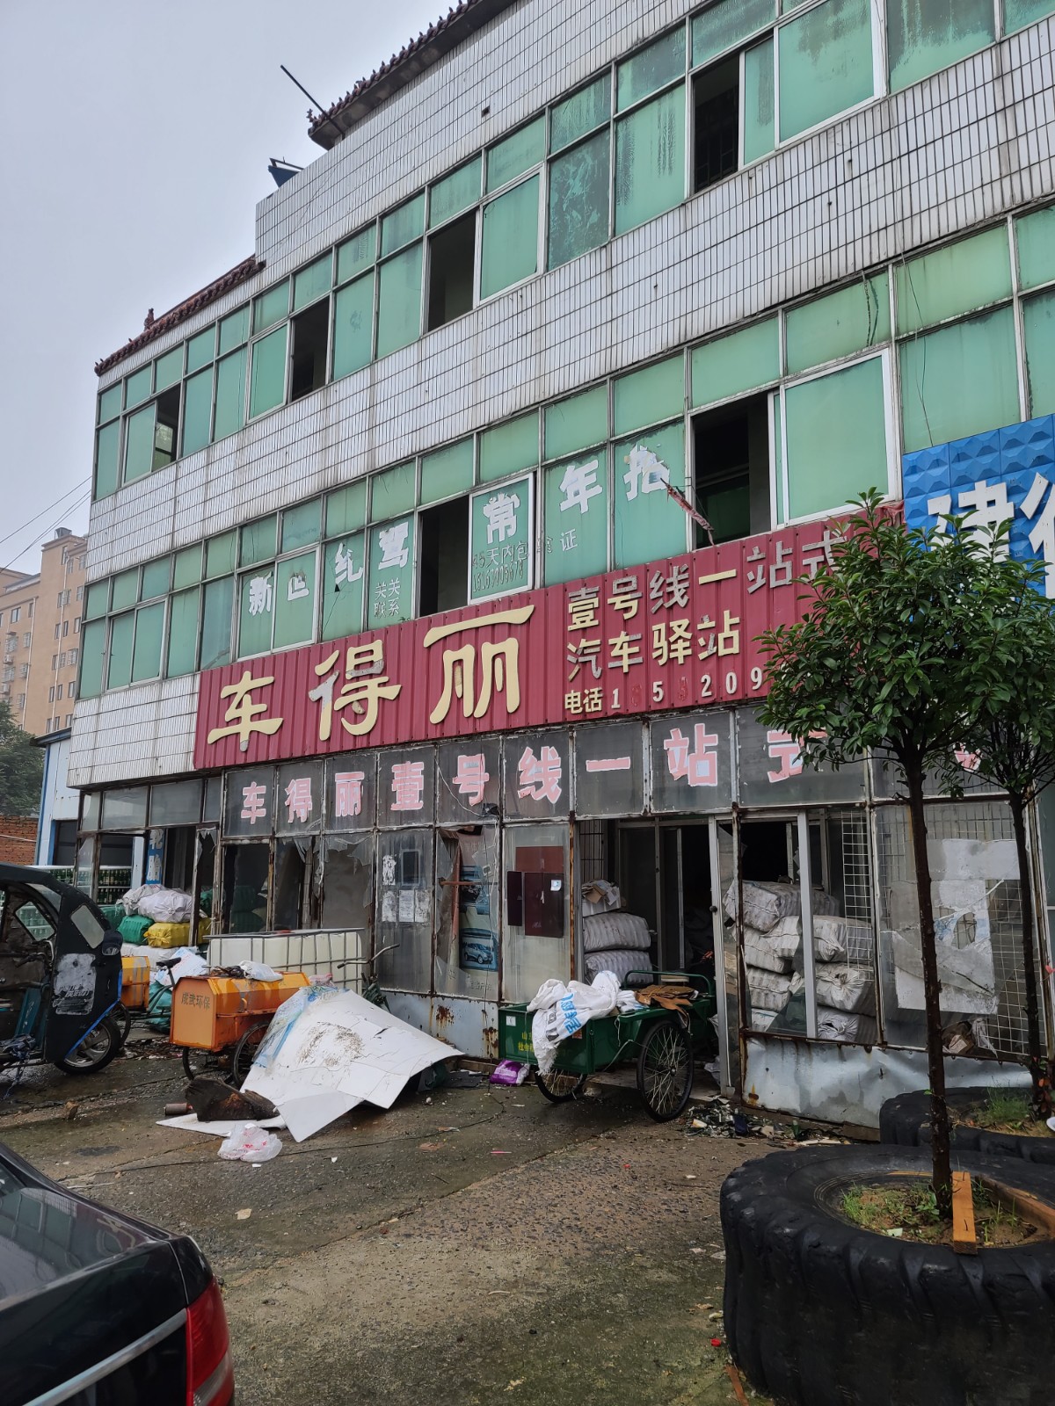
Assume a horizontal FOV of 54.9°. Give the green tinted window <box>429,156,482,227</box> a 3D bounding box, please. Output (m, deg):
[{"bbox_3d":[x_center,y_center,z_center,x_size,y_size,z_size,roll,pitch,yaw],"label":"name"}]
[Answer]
[{"bbox_3d":[-0.804,-5.661,11.258,0.822,0.466,0.080,-8,-13,41],"label":"green tinted window"}]

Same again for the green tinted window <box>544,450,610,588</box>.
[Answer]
[{"bbox_3d":[0.430,-1.595,8.779,0.706,1.062,0.080,-8,-13,41],"label":"green tinted window"}]

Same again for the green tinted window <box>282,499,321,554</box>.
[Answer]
[{"bbox_3d":[-2.551,-1.999,11.540,0.711,0.470,0.090,-9,-13,40],"label":"green tinted window"}]

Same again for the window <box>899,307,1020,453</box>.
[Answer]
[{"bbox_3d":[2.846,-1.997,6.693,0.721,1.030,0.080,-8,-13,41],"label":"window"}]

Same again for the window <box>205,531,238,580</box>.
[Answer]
[{"bbox_3d":[-3.780,-1.824,12.603,0.693,0.474,0.090,-9,-13,40],"label":"window"}]

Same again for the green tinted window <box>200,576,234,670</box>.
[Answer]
[{"bbox_3d":[-4.111,-1.047,13.421,0.698,1.170,0.080,-8,-13,41],"label":"green tinted window"}]

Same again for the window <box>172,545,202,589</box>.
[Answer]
[{"bbox_3d":[-4.416,-1.757,13.213,0.661,0.480,0.060,-8,-13,41],"label":"window"}]

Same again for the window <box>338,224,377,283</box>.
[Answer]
[{"bbox_3d":[-1.929,-5.072,11.539,0.675,0.447,0.080,-8,-14,41],"label":"window"}]

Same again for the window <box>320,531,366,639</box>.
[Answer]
[{"bbox_3d":[-2.118,-1.331,11.670,0.735,1.155,0.080,-8,-13,41],"label":"window"}]

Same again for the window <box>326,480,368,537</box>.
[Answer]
[{"bbox_3d":[-1.943,-2.093,10.984,0.686,0.465,0.080,-8,-13,41],"label":"window"}]

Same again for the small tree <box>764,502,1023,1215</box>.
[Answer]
[{"bbox_3d":[1.244,0.455,3.423,0.878,2.381,0.878,0,-10,0],"label":"small tree"}]

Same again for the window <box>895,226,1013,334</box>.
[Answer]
[{"bbox_3d":[2.844,-2.829,6.816,0.744,0.520,0.060,-8,-13,41],"label":"window"}]

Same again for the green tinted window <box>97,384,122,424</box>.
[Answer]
[{"bbox_3d":[-6.321,-4.535,15.415,0.685,0.519,0.060,-8,-13,41],"label":"green tinted window"}]

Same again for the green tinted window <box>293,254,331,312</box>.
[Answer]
[{"bbox_3d":[-2.536,-4.956,12.030,0.715,0.454,0.090,-9,-13,40],"label":"green tinted window"}]

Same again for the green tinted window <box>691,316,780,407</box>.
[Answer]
[{"bbox_3d":[1.622,-2.650,7.941,0.765,0.484,0.090,-9,-13,40],"label":"green tinted window"}]

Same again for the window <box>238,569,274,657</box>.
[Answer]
[{"bbox_3d":[-3.158,-1.044,11.874,0.639,0.963,0.080,-8,-14,41],"label":"window"}]

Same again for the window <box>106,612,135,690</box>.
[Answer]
[{"bbox_3d":[-5.651,-0.736,14.159,0.656,1.022,0.060,-8,-13,41],"label":"window"}]

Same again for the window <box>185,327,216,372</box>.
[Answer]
[{"bbox_3d":[-4.366,-4.737,13.613,0.718,0.405,0.080,-8,-13,41],"label":"window"}]

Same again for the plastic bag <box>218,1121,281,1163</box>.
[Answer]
[{"bbox_3d":[-1.605,2.539,5.878,0.360,0.217,0.288,0,-10,0],"label":"plastic bag"}]

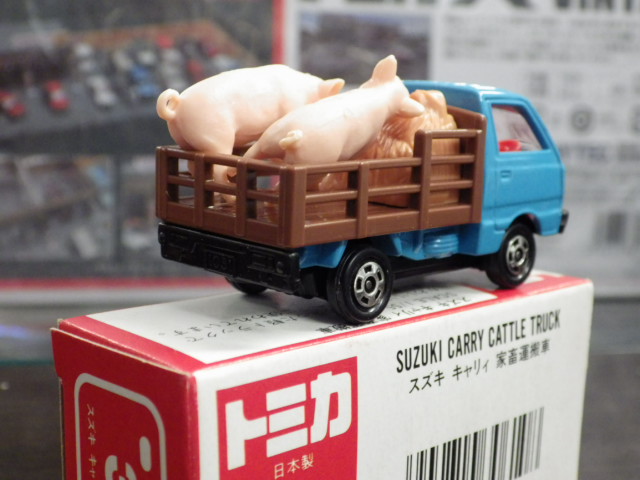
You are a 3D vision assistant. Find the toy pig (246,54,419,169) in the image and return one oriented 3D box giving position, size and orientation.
[{"bbox_3d":[0.004,-0.013,0.141,0.011,0.021,0.030,9,13,35],"label":"toy pig"}]

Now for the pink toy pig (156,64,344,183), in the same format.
[{"bbox_3d":[-0.008,-0.014,0.147,0.032,0.019,0.010,-7,14,-40],"label":"pink toy pig"}]

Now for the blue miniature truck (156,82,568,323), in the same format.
[{"bbox_3d":[0.008,-0.007,0.155,0.059,0.030,0.026,-8,14,-44],"label":"blue miniature truck"}]

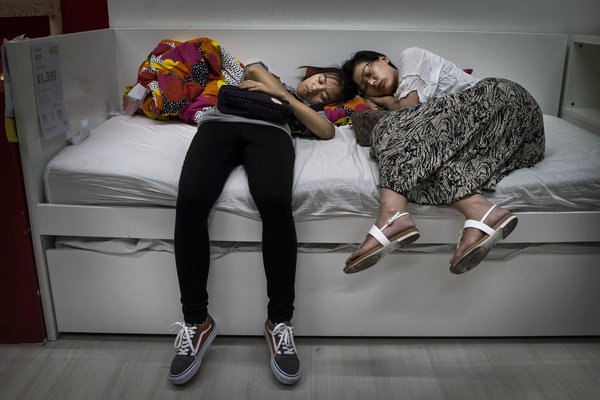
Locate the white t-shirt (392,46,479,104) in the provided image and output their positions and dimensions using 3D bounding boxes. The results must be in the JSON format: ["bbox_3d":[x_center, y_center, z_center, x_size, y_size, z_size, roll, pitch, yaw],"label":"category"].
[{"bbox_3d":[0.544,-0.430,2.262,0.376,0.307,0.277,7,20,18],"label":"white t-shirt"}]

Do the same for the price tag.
[{"bbox_3d":[-0.801,-0.357,1.894,0.008,0.299,0.209,1,19,0],"label":"price tag"}]

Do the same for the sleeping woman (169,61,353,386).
[{"bbox_3d":[-0.105,-0.024,2.104,0.515,0.842,1.129,4,19,11],"label":"sleeping woman"}]

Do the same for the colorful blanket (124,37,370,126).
[{"bbox_3d":[-0.224,-0.498,2.433,1.020,0.337,0.327,1,19,0],"label":"colorful blanket"}]

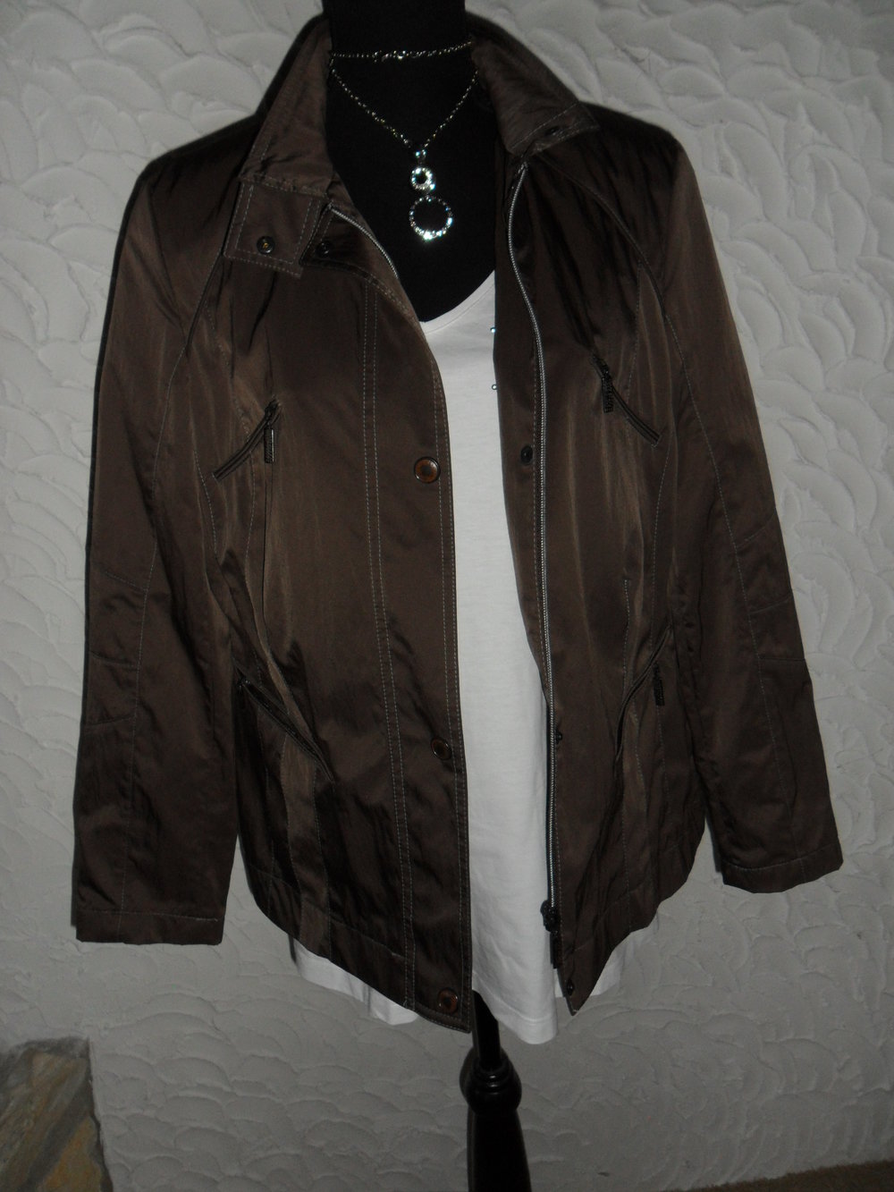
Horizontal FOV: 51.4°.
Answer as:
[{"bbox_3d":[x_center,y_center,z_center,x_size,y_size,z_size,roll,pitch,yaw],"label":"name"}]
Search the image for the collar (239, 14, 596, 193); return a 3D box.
[{"bbox_3d":[-0.027,-0.383,0.702,0.262,0.138,0.160,-5,17,0],"label":"collar"}]

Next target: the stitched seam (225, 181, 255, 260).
[{"bbox_3d":[-0.156,-0.283,0.700,0.010,0.060,0.007,14,-5,11],"label":"stitched seam"}]

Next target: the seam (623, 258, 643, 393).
[{"bbox_3d":[0.144,-0.207,0.715,0.010,0.100,0.009,5,3,-17],"label":"seam"}]

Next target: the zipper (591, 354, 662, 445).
[{"bbox_3d":[0.134,-0.148,0.710,0.025,0.083,0.014,-37,9,-10],"label":"zipper"}]

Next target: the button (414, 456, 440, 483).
[{"bbox_3d":[-0.015,-0.095,0.697,0.020,0.020,0.005,-2,10,4],"label":"button"}]

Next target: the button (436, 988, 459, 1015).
[{"bbox_3d":[0.000,0.338,0.775,0.020,0.021,0.005,-1,9,15],"label":"button"}]

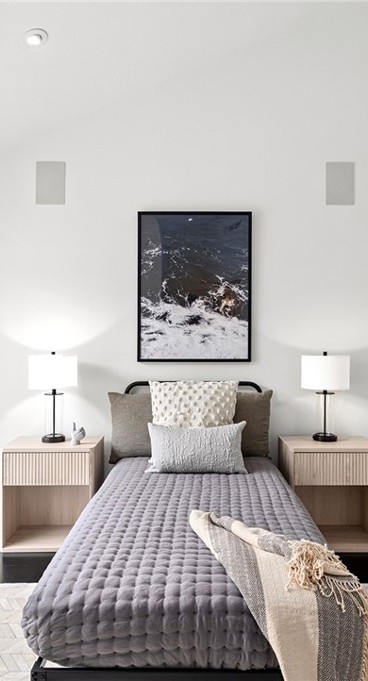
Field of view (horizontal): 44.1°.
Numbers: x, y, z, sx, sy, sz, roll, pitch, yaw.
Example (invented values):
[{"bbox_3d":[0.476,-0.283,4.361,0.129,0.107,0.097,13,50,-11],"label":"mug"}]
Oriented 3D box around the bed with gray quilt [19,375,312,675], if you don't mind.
[{"bbox_3d":[0.043,0.798,2.228,1.020,1.023,1.930,0,0,0],"label":"bed with gray quilt"}]

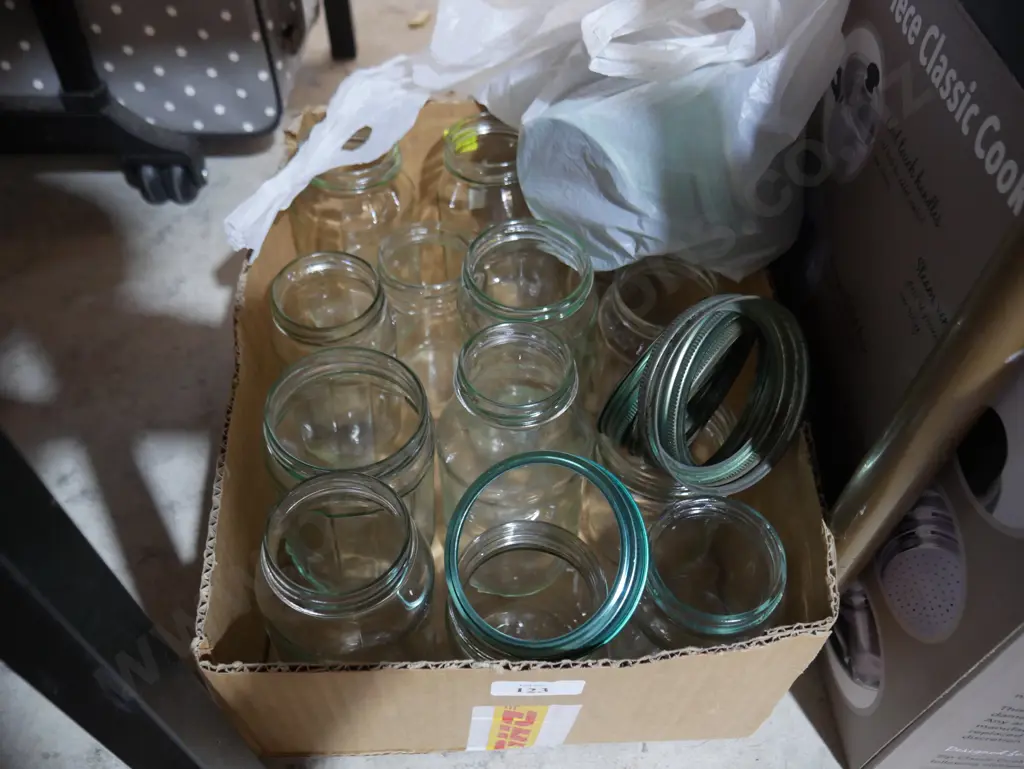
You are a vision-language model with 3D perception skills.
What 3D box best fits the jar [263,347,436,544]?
[{"bbox_3d":[-0.097,0.059,0.512,0.100,0.147,0.100,3,50,-4],"label":"jar"}]

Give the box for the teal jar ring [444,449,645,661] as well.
[{"bbox_3d":[0.015,0.080,0.392,0.095,0.016,0.095,-4,78,20],"label":"teal jar ring"}]

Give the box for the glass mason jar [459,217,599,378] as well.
[{"bbox_3d":[0.009,-0.023,0.570,0.091,0.164,0.091,0,52,0],"label":"glass mason jar"}]

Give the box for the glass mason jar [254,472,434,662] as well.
[{"bbox_3d":[-0.086,0.121,0.445,0.089,0.170,0.089,3,50,-4],"label":"glass mason jar"}]

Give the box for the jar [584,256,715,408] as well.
[{"bbox_3d":[0.097,-0.012,0.573,0.083,0.147,0.083,-1,51,2],"label":"jar"}]

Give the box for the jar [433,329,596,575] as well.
[{"bbox_3d":[0.002,0.047,0.501,0.092,0.179,0.092,0,50,0],"label":"jar"}]

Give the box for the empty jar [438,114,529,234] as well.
[{"bbox_3d":[-0.017,-0.132,0.609,0.070,0.121,0.070,0,49,0],"label":"empty jar"}]

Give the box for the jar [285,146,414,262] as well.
[{"bbox_3d":[-0.103,-0.116,0.594,0.084,0.123,0.084,0,49,0],"label":"jar"}]

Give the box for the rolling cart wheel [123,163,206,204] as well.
[{"bbox_3d":[-0.295,-0.177,0.703,0.057,0.049,0.048,-9,50,-8],"label":"rolling cart wheel"}]

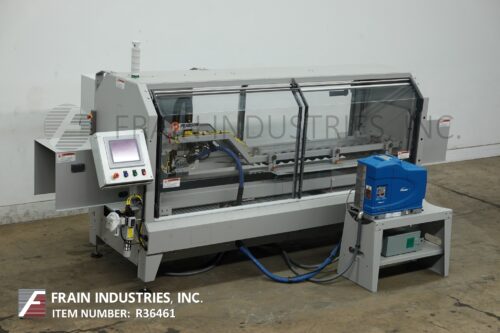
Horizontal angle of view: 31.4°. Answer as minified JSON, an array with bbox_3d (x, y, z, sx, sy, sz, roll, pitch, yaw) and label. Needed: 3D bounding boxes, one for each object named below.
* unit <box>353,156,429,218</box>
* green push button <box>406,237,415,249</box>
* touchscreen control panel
[{"bbox_3d":[1.241,0.163,7.862,0.600,0.475,0.295,-6,17,-32],"label":"unit"},{"bbox_3d":[1.438,0.685,7.910,0.085,0.090,0.020,-6,17,-32],"label":"green push button"},{"bbox_3d":[-0.976,-0.060,6.818,0.403,0.399,0.125,-6,-10,-34],"label":"touchscreen control panel"}]

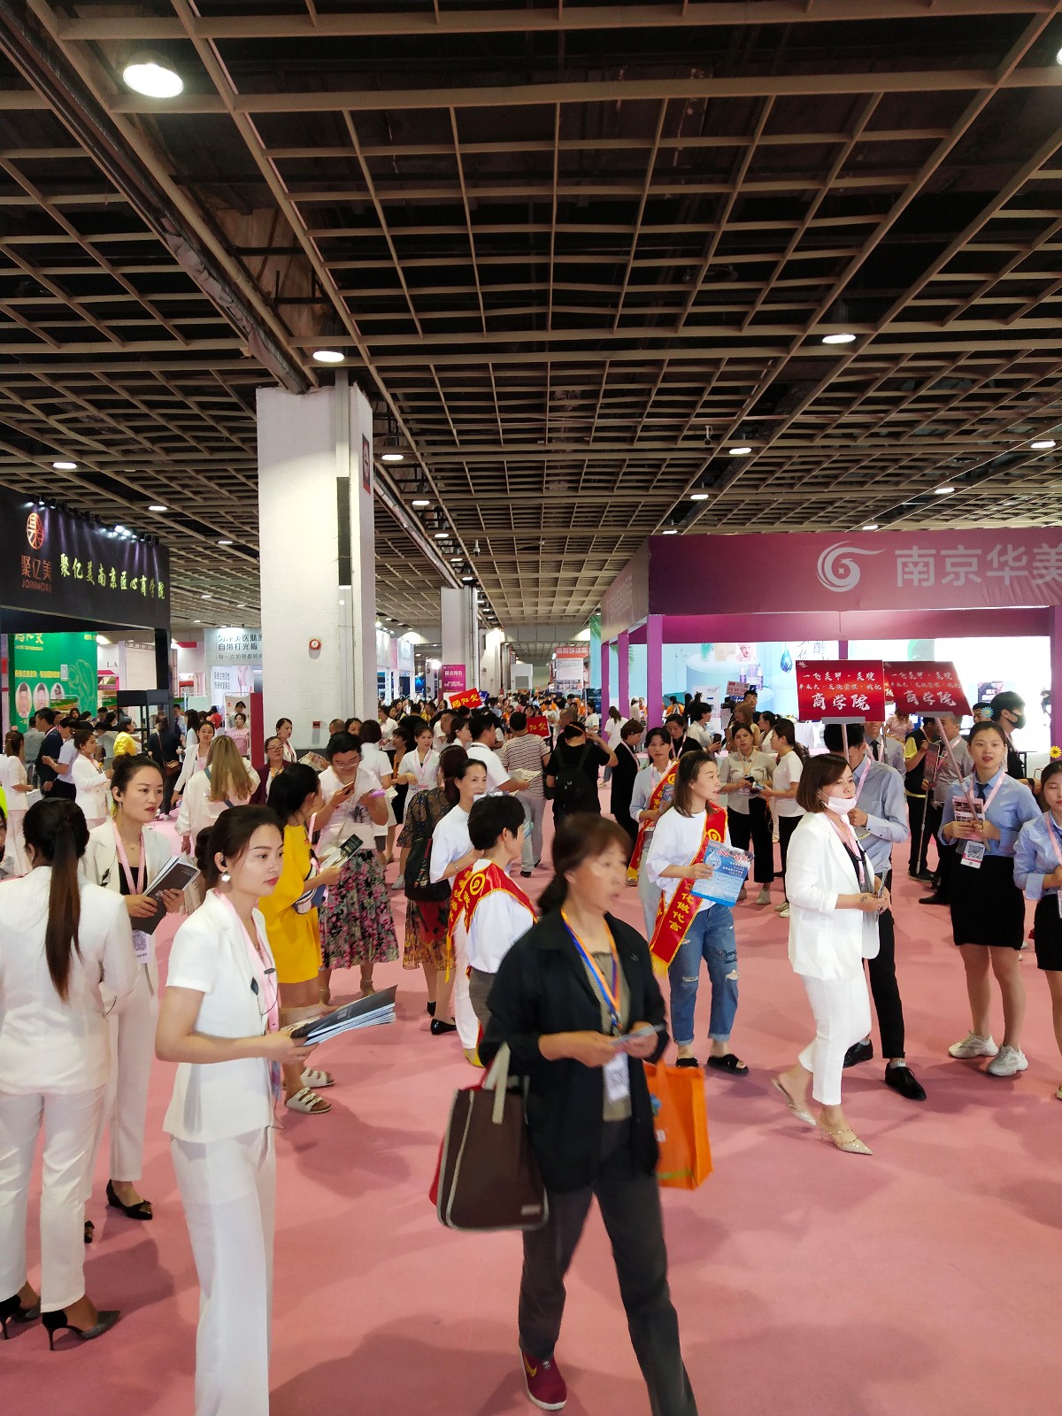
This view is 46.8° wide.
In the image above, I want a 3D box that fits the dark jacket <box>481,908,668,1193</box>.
[{"bbox_3d":[0.115,0.870,3.140,0.450,0.700,0.330,-1,1,-25],"label":"dark jacket"}]

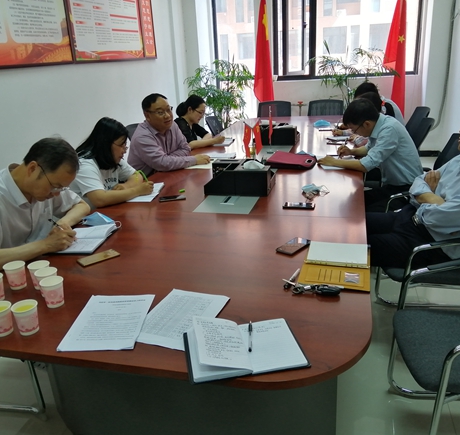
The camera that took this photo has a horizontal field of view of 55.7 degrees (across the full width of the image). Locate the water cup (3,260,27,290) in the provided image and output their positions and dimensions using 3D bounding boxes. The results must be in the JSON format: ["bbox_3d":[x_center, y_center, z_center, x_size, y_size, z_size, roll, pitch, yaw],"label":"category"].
[{"bbox_3d":[-0.758,0.209,1.548,0.073,0.082,0.073,-3,21,1],"label":"water cup"}]

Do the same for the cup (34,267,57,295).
[{"bbox_3d":[-0.622,0.224,1.491,0.073,0.084,0.073,-3,20,0],"label":"cup"}]

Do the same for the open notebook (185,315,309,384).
[{"bbox_3d":[0.036,0.340,1.164,0.290,0.025,0.218,-6,20,-8],"label":"open notebook"}]

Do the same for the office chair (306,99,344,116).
[{"bbox_3d":[1.116,-0.902,5.144,0.560,0.930,0.600,2,21,13],"label":"office chair"}]

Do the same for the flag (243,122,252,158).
[{"bbox_3d":[0.120,-0.534,2.999,0.080,0.245,0.050,-5,21,-6],"label":"flag"}]

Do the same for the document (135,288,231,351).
[{"bbox_3d":[-0.150,0.298,1.333,0.210,0.006,0.297,5,22,21],"label":"document"}]

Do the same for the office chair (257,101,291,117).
[{"bbox_3d":[0.505,-0.932,5.316,0.560,0.930,0.600,2,21,13],"label":"office chair"}]

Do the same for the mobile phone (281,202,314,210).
[{"bbox_3d":[0.352,-0.060,2.220,0.155,0.009,0.075,2,21,15],"label":"mobile phone"}]

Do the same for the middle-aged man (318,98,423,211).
[{"bbox_3d":[0.966,-0.204,2.965,0.740,1.172,0.520,3,22,17],"label":"middle-aged man"}]

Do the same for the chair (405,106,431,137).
[{"bbox_3d":[1.563,-0.557,4.156,0.600,0.930,0.560,2,21,13],"label":"chair"}]

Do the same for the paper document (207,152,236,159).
[{"bbox_3d":[-0.061,-0.498,3.472,0.225,0.012,0.200,2,21,15],"label":"paper document"}]

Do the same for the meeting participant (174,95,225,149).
[{"bbox_3d":[-0.325,-0.531,4.088,0.640,1.180,0.500,2,21,15],"label":"meeting participant"}]

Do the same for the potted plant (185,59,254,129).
[{"bbox_3d":[-0.132,-1.491,6.224,0.950,1.480,0.880,2,21,15],"label":"potted plant"}]

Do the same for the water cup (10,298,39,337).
[{"bbox_3d":[-0.597,0.302,1.281,0.077,0.087,0.077,-4,20,0],"label":"water cup"}]

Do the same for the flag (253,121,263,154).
[{"bbox_3d":[0.187,-0.545,2.969,0.075,0.240,0.050,-4,20,0],"label":"flag"}]

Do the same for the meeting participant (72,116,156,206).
[{"bbox_3d":[-0.703,0.005,2.619,0.740,1.205,0.540,6,23,24],"label":"meeting participant"}]

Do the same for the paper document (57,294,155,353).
[{"bbox_3d":[-0.366,0.309,1.335,0.210,0.008,0.297,-2,20,3],"label":"paper document"}]

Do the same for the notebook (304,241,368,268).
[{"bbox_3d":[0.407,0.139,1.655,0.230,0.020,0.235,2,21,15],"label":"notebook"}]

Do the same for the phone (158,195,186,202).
[{"bbox_3d":[-0.320,-0.112,2.473,0.152,0.009,0.075,-4,20,-2],"label":"phone"}]

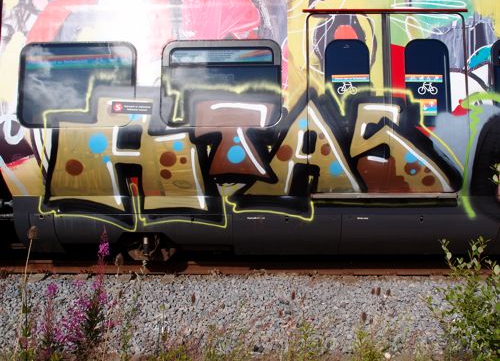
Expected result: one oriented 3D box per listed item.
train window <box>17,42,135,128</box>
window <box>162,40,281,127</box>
[{"bbox_3d":[-2.010,-1.120,5.380,1.360,1.010,0.070,0,-5,0],"label":"train window"},{"bbox_3d":[-0.332,-1.130,5.380,1.360,1.010,0.070,0,-5,0],"label":"window"}]

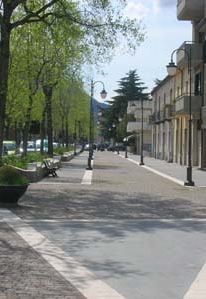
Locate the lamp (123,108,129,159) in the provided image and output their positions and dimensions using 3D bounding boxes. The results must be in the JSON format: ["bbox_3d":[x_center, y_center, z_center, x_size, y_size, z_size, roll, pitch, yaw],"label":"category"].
[{"bbox_3d":[2.469,-1.709,74.472,1.100,5.450,0.420,0,0,-1],"label":"lamp"}]

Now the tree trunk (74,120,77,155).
[{"bbox_3d":[-3.618,-1.553,82.000,0.380,4.800,0.380,0,0,0],"label":"tree trunk"}]

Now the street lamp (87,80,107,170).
[{"bbox_3d":[-0.394,-1.418,38.582,1.100,5.450,0.420,0,0,-1],"label":"street lamp"}]

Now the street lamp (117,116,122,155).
[{"bbox_3d":[2.158,-1.914,98.972,1.100,5.450,0.420,0,0,-1],"label":"street lamp"}]

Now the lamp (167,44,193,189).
[{"bbox_3d":[3.136,-1.293,24.872,1.100,5.450,0.420,0,0,-1],"label":"lamp"}]

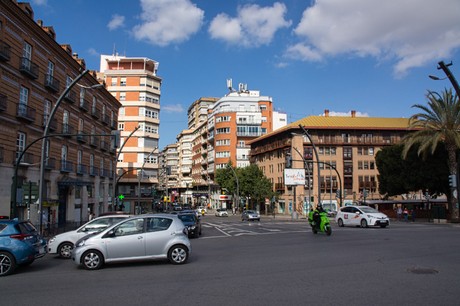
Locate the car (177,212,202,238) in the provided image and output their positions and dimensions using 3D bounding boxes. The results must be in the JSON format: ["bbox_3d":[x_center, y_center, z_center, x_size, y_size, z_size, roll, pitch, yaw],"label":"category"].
[{"bbox_3d":[-2.620,4.051,20.123,1.770,1.430,4.250,1,-8,-3],"label":"car"}]

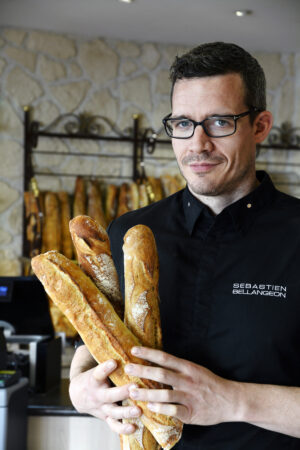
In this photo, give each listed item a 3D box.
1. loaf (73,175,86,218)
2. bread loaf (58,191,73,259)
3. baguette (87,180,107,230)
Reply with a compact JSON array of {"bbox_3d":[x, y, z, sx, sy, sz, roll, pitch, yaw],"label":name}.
[{"bbox_3d":[-0.305,-0.027,4.107,0.058,0.373,0.058,1,-2,-28],"label":"loaf"},{"bbox_3d":[-0.365,0.004,4.076,0.056,0.309,0.056,-3,-2,0],"label":"bread loaf"},{"bbox_3d":[-0.231,-0.018,4.147,0.062,0.362,0.062,-7,-2,-28],"label":"baguette"}]

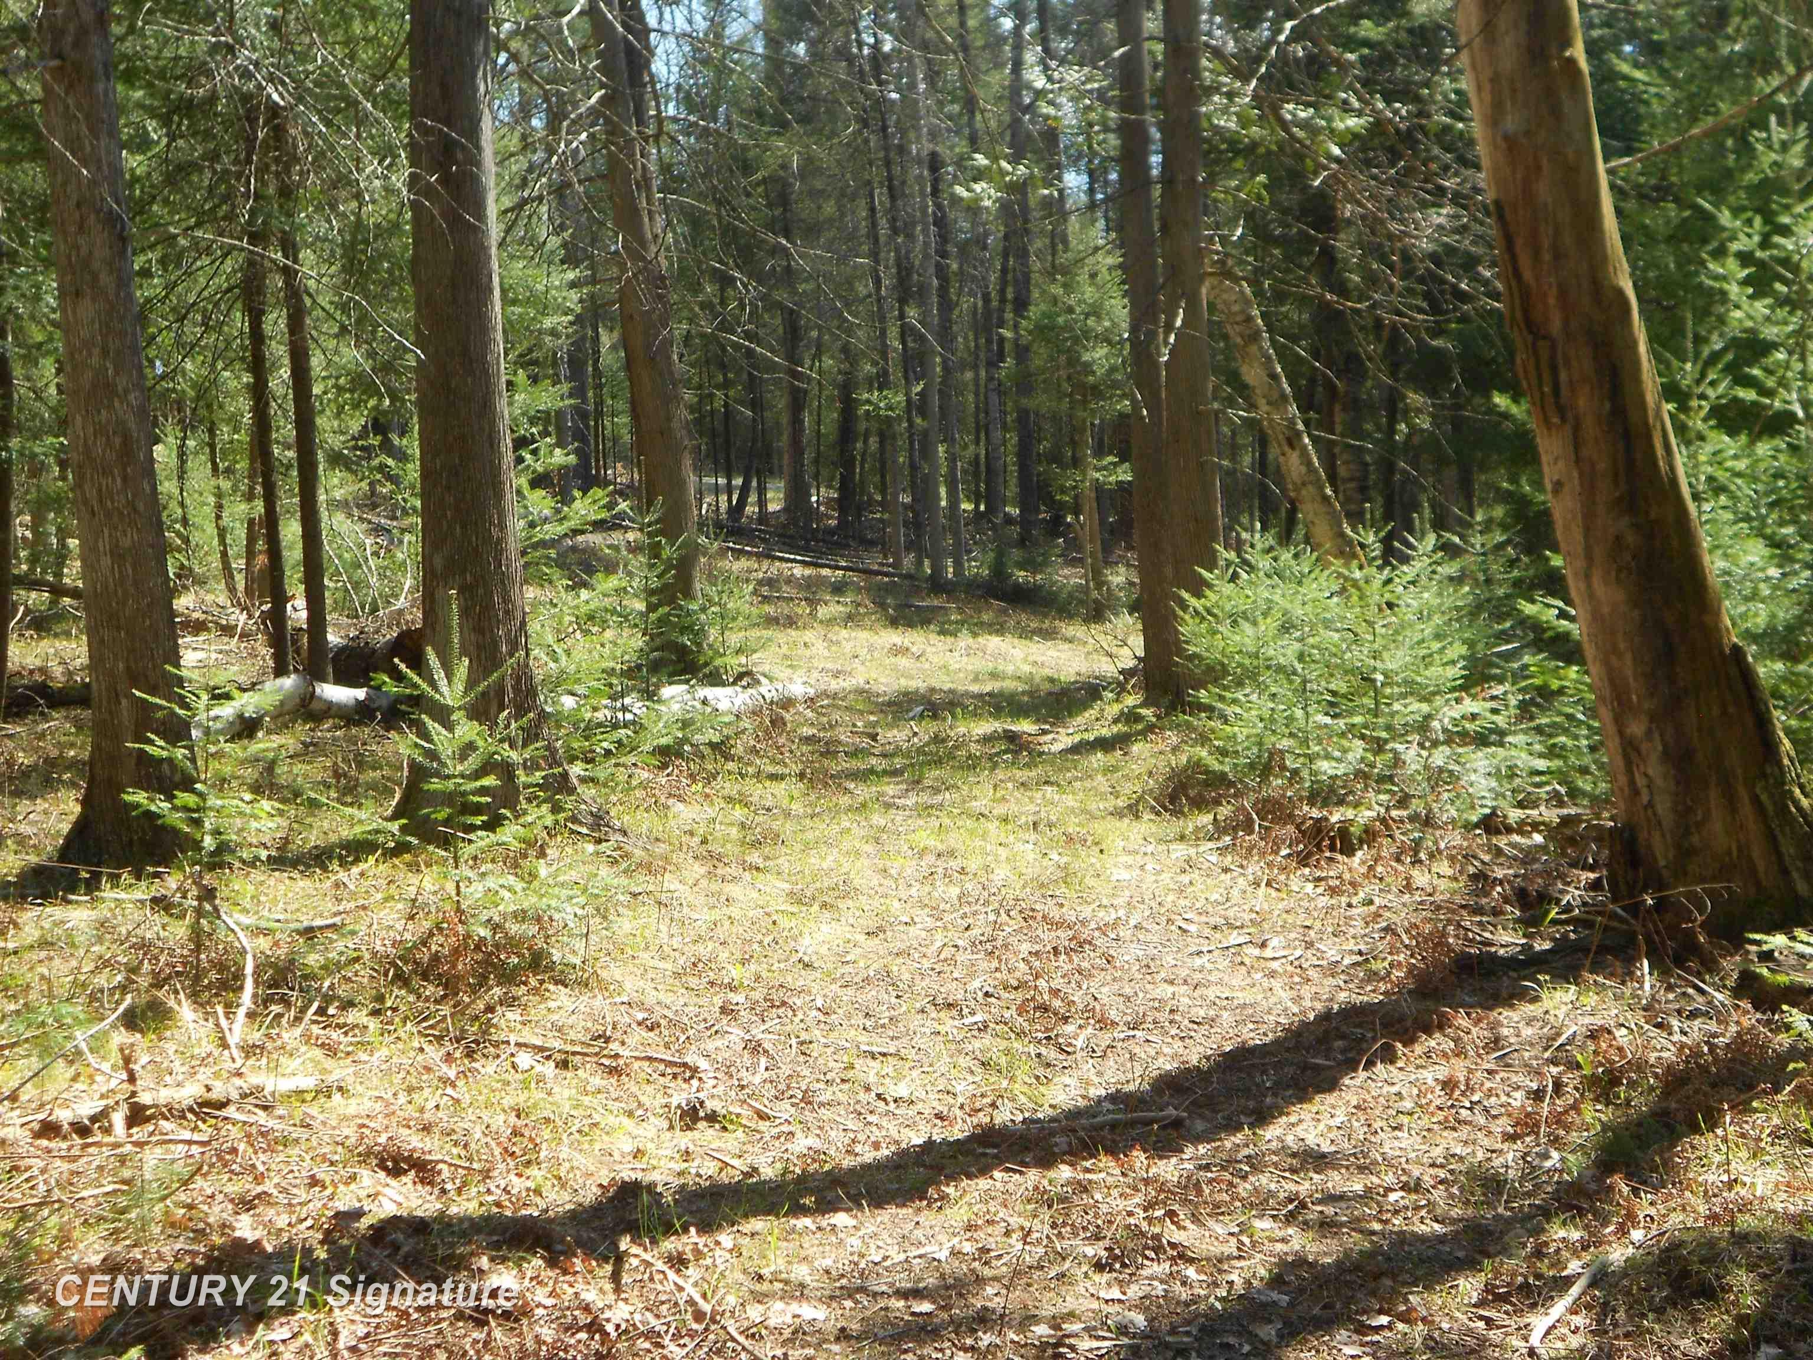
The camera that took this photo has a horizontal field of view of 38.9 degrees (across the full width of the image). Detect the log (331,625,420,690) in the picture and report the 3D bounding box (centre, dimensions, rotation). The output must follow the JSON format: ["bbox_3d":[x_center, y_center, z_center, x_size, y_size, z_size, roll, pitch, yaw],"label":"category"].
[{"bbox_3d":[-3.272,-0.132,15.814,0.688,0.380,0.420,2,6,30],"label":"log"}]

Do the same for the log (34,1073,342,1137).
[{"bbox_3d":[-1.675,0.982,6.005,0.687,0.075,0.085,-4,6,-23],"label":"log"}]

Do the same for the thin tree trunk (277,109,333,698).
[{"bbox_3d":[-3.684,-1.704,15.654,0.122,3.541,0.122,-4,6,-13],"label":"thin tree trunk"}]

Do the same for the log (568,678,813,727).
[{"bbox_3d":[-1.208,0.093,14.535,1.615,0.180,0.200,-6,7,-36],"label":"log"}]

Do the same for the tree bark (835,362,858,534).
[{"bbox_3d":[-0.796,-3.040,33.935,0.226,2.313,0.226,-1,6,-1],"label":"tree bark"}]

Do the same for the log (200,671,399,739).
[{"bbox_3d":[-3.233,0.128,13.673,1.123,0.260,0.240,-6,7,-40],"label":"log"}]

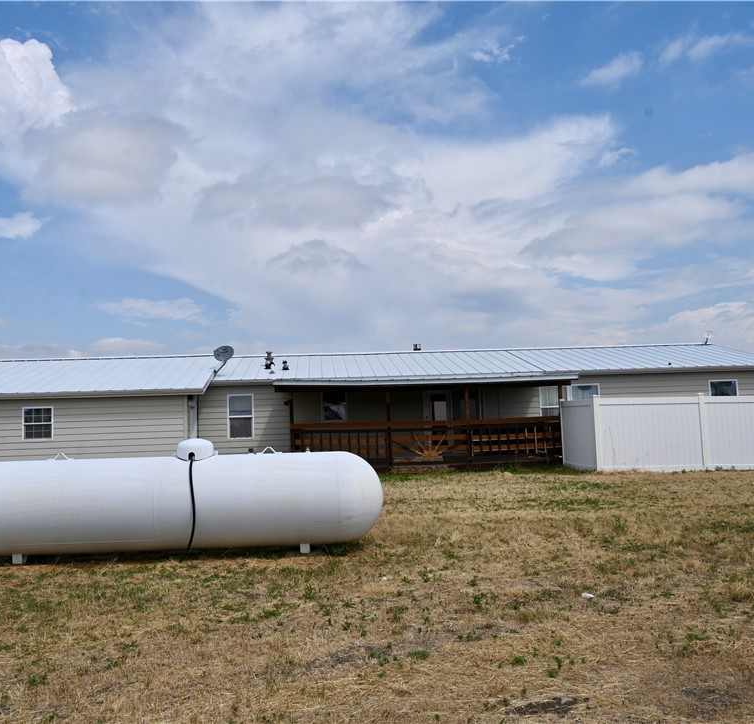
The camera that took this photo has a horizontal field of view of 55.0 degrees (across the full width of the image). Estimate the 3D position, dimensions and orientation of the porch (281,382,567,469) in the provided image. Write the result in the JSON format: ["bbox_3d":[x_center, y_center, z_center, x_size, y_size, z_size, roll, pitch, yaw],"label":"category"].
[{"bbox_3d":[1.269,2.021,23.203,8.500,2.650,3.600,-1,-5,-4],"label":"porch"}]

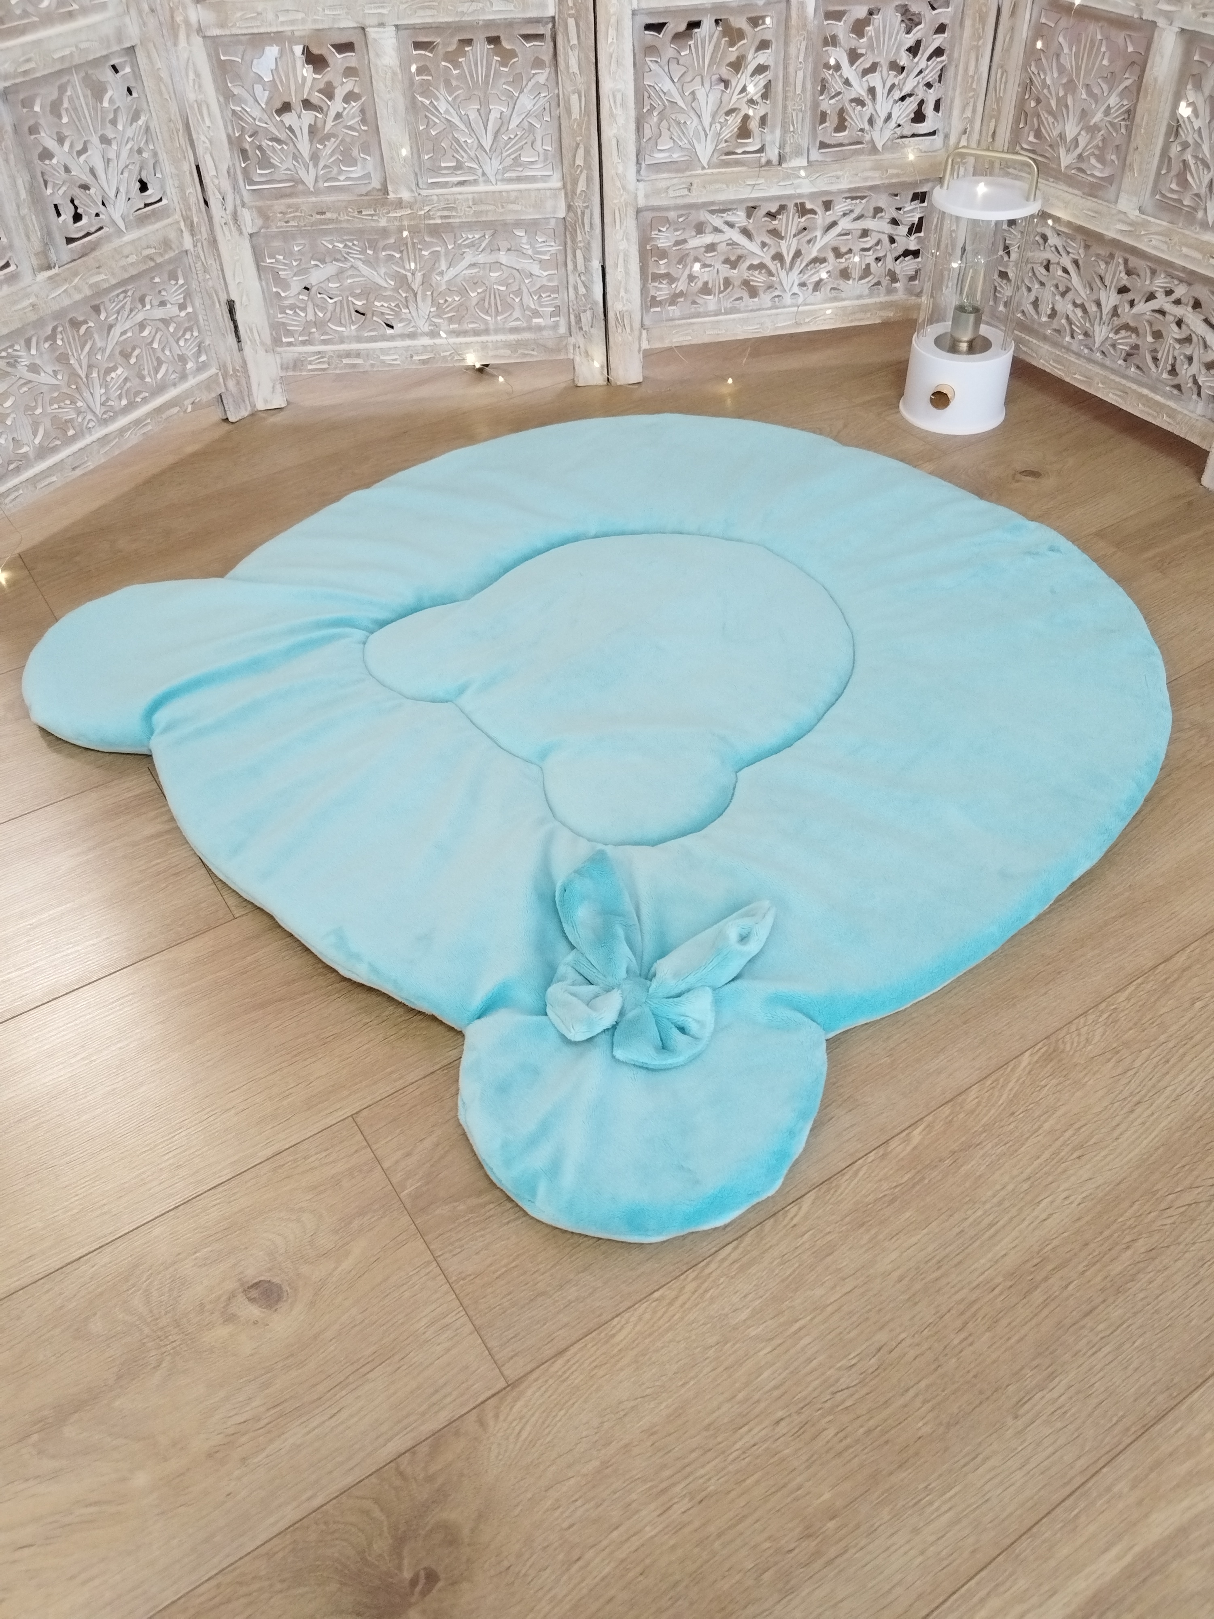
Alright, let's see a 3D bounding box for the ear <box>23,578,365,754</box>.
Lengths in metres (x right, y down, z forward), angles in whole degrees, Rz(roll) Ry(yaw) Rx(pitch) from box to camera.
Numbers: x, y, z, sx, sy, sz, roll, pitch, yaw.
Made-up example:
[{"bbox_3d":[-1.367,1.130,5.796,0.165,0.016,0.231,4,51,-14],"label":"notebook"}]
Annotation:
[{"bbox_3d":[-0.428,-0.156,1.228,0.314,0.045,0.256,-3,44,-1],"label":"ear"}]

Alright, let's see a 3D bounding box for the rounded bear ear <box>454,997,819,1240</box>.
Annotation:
[{"bbox_3d":[0.023,0.207,0.842,0.266,0.045,0.175,1,44,3],"label":"rounded bear ear"}]

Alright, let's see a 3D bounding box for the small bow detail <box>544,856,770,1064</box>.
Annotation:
[{"bbox_3d":[0.035,0.098,0.896,0.166,0.055,0.189,7,45,9],"label":"small bow detail"}]

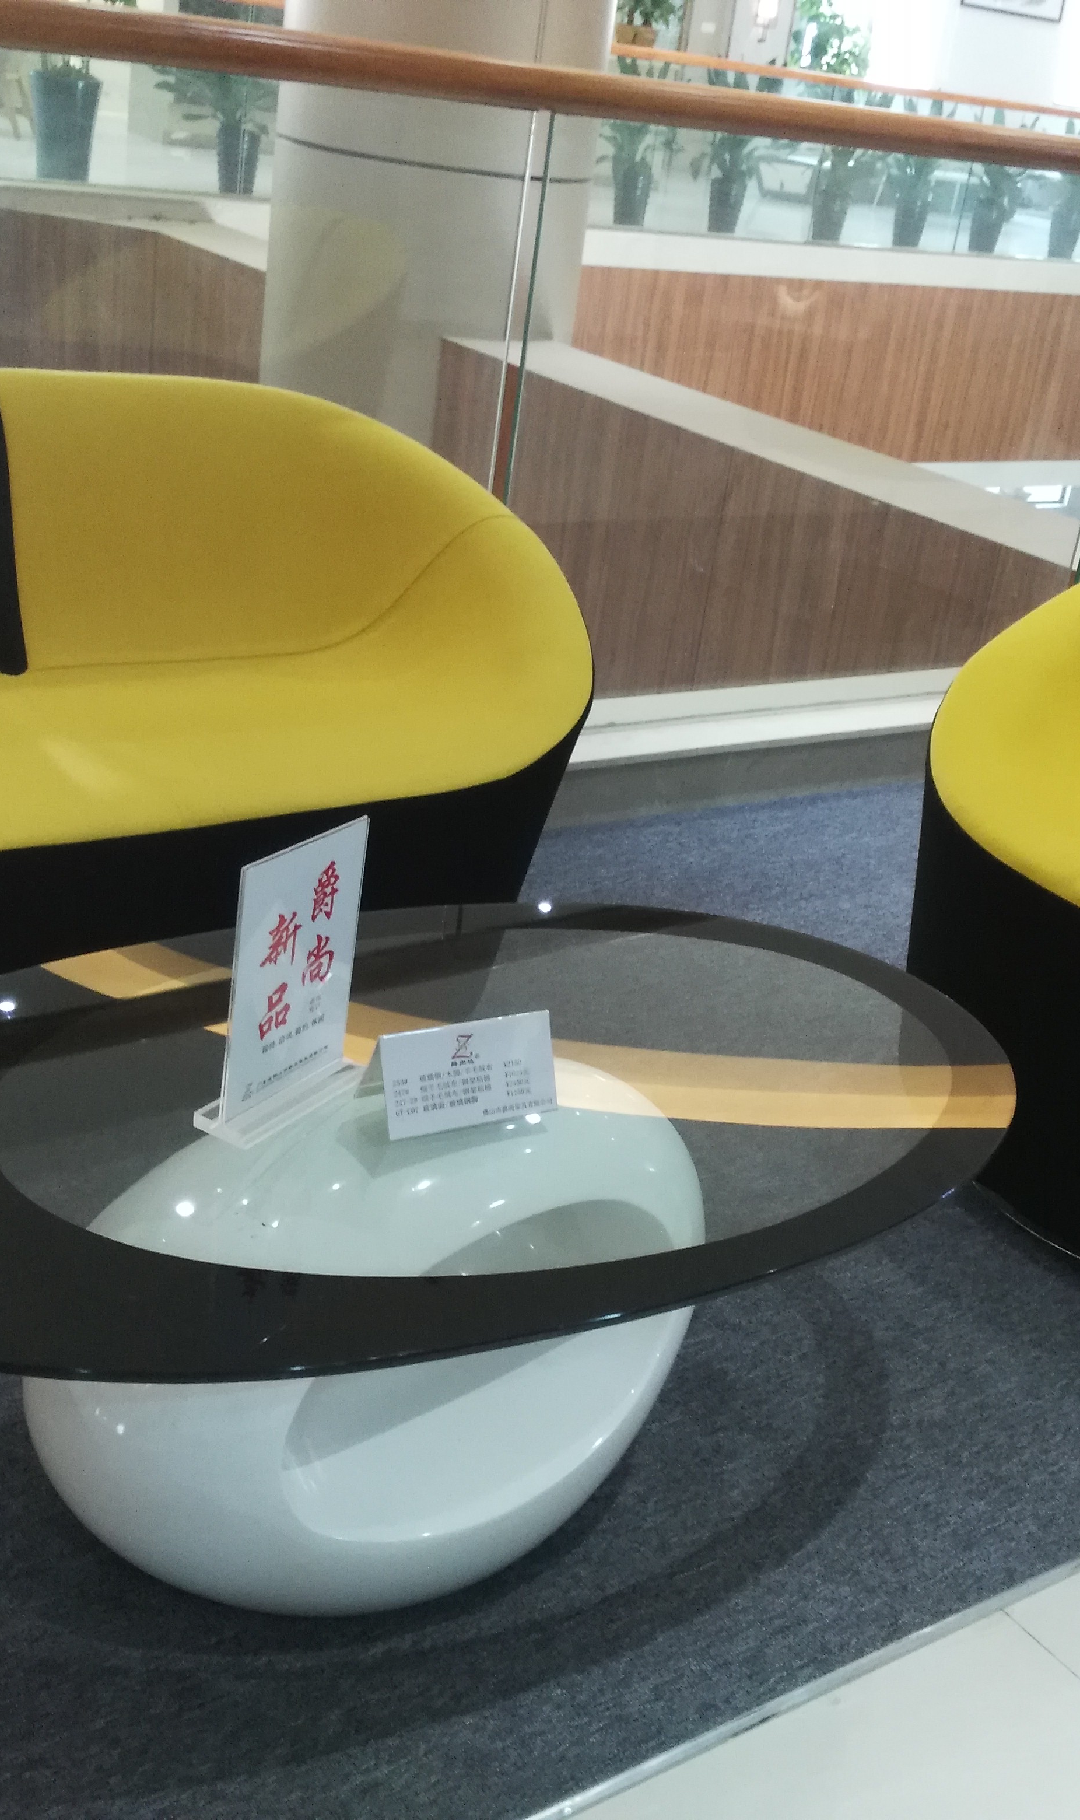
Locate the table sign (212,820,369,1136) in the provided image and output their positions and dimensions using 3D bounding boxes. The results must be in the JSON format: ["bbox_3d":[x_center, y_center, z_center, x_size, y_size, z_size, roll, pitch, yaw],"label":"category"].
[{"bbox_3d":[-0.186,0.048,1.472,0.052,0.214,0.152,19,26,25],"label":"table sign"}]

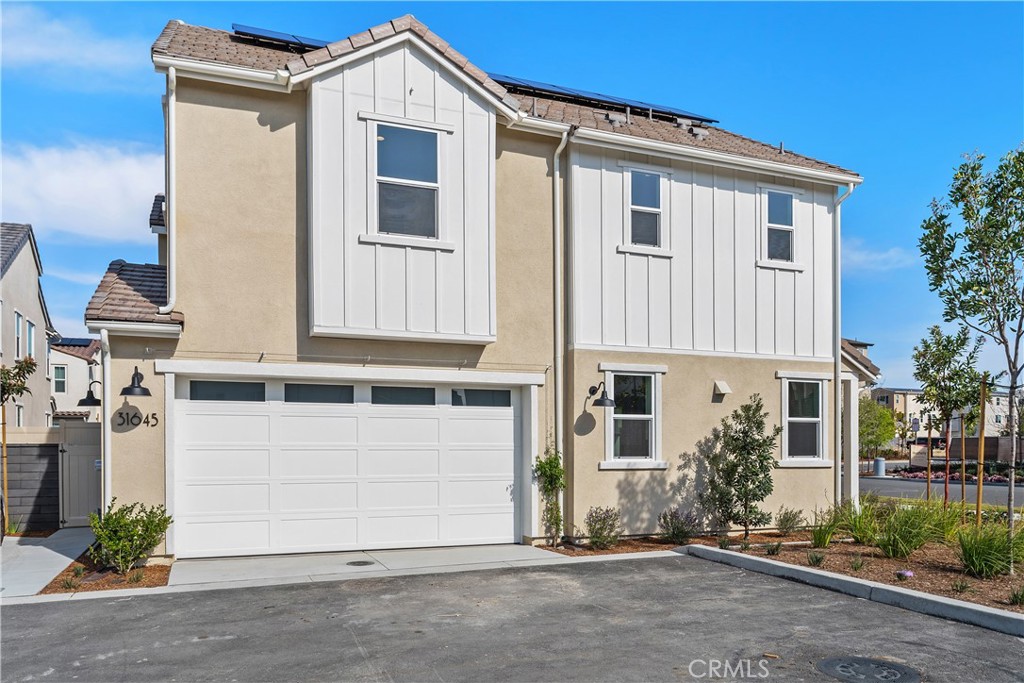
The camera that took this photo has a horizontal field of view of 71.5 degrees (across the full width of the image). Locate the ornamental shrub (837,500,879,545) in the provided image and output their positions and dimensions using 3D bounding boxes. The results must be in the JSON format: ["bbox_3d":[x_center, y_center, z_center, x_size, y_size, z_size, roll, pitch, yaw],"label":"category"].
[{"bbox_3d":[5.319,2.787,10.950,0.600,0.650,0.560,1,-3,-20],"label":"ornamental shrub"}]

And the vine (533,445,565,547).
[{"bbox_3d":[0.551,2.295,10.600,0.450,1.520,0.360,1,-3,-20],"label":"vine"}]

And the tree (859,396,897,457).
[{"bbox_3d":[29.726,7.013,58.000,3.200,5.000,3.200,1,-3,-20],"label":"tree"}]

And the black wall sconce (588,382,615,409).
[{"bbox_3d":[1.317,0.792,10.467,0.345,0.370,0.500,1,-3,-20],"label":"black wall sconce"}]

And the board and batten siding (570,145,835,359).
[{"bbox_3d":[3.270,-1.300,11.570,4.950,3.100,0.120,1,-2,-19],"label":"board and batten siding"}]

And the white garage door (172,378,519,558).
[{"bbox_3d":[-2.160,1.816,10.280,4.900,2.440,0.100,1,-2,-19],"label":"white garage door"}]

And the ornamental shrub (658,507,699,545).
[{"bbox_3d":[2.517,2.781,10.750,0.600,0.580,0.570,0,-1,0],"label":"ornamental shrub"}]

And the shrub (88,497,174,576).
[{"bbox_3d":[-4.533,2.317,8.450,0.980,0.900,0.900,1,-2,-19],"label":"shrub"}]

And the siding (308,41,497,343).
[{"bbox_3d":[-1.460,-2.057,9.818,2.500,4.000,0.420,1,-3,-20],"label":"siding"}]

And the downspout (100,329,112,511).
[{"bbox_3d":[-5.024,1.249,8.811,0.090,2.800,0.260,1,-2,-19],"label":"downspout"}]

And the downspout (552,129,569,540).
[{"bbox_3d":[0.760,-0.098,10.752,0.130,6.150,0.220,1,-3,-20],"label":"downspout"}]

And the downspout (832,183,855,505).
[{"bbox_3d":[5.699,0.265,12.207,0.100,5.850,0.360,1,-2,-19],"label":"downspout"}]

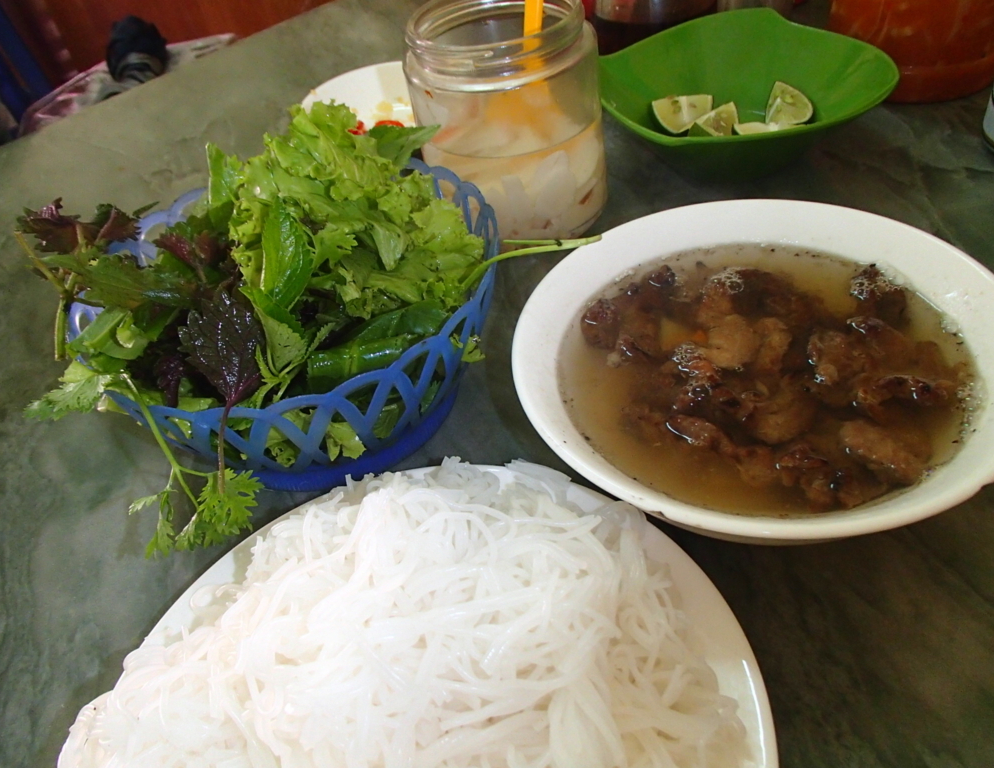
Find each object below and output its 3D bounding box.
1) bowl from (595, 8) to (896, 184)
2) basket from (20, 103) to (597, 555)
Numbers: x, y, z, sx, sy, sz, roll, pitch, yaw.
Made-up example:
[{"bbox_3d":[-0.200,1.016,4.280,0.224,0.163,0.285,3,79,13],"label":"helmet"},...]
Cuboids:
[{"bbox_3d":[0.142,-0.166,0.507,0.161,0.057,0.167,-21,44,-11],"label":"bowl"},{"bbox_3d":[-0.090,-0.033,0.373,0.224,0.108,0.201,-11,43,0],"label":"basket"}]

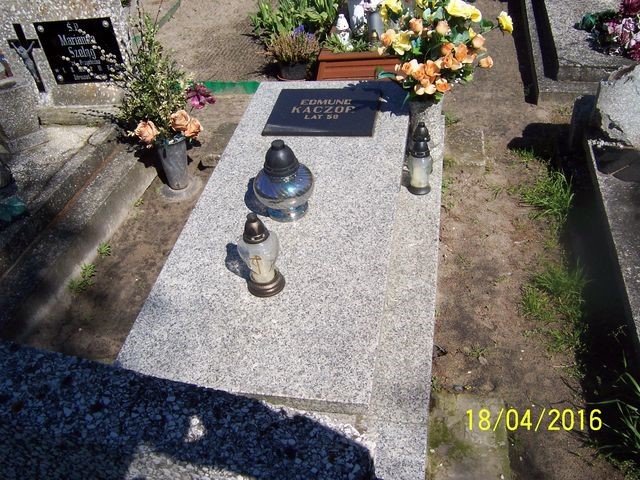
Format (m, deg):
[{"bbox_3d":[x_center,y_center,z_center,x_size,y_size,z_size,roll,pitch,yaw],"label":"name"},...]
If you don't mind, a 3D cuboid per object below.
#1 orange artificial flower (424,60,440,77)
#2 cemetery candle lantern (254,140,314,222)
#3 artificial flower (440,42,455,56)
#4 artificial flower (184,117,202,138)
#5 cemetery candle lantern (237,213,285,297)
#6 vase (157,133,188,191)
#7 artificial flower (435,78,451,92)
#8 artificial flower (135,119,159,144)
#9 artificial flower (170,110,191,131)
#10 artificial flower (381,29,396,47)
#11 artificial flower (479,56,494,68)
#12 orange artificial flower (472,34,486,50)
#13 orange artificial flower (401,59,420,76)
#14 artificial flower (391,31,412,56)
[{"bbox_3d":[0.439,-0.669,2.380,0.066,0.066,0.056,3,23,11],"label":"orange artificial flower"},{"bbox_3d":[-0.124,-0.220,2.119,0.205,0.288,0.205,3,41,11],"label":"cemetery candle lantern"},{"bbox_3d":[0.414,-0.618,1.980,0.048,0.048,0.048,2,43,11],"label":"artificial flower"},{"bbox_3d":[-0.469,-0.417,2.260,0.072,0.070,0.072,-12,42,-5],"label":"artificial flower"},{"bbox_3d":[-0.167,0.032,1.676,0.113,0.260,0.113,2,43,11],"label":"cemetery candle lantern"},{"bbox_3d":[-0.575,-0.303,2.393,0.112,0.230,0.112,0,43,0],"label":"vase"},{"bbox_3d":[0.406,-0.511,2.020,0.053,0.046,0.052,-5,42,3],"label":"artificial flower"},{"bbox_3d":[-0.651,-0.404,2.290,0.085,0.078,0.080,19,48,27],"label":"artificial flower"},{"bbox_3d":[-0.519,-0.445,2.270,0.075,0.070,0.072,2,43,11],"label":"artificial flower"},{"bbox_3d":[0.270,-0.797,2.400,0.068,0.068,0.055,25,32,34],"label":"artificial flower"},{"bbox_3d":[0.663,-0.707,2.430,0.055,0.050,0.060,-30,28,-27],"label":"artificial flower"},{"bbox_3d":[0.520,-0.644,1.990,0.048,0.050,0.048,-15,42,-8],"label":"orange artificial flower"},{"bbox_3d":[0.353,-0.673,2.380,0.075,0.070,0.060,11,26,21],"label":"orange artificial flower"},{"bbox_3d":[0.269,-0.647,2.010,0.075,0.065,0.070,19,48,27],"label":"artificial flower"}]

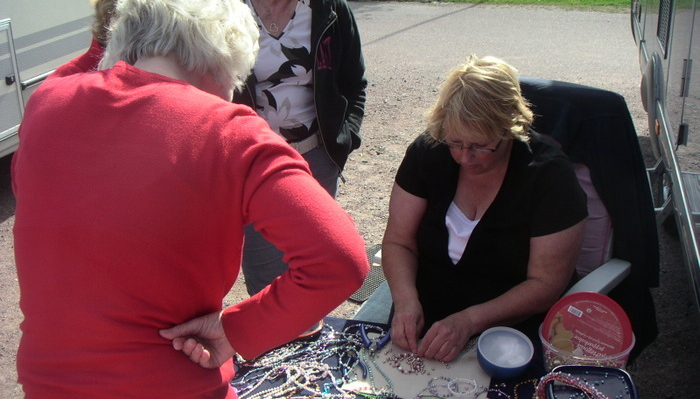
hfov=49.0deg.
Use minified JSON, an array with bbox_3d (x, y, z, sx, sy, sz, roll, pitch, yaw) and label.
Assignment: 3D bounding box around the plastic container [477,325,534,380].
[{"bbox_3d":[0.318,0.328,1.576,0.117,0.064,0.117,-1,30,0],"label":"plastic container"}]

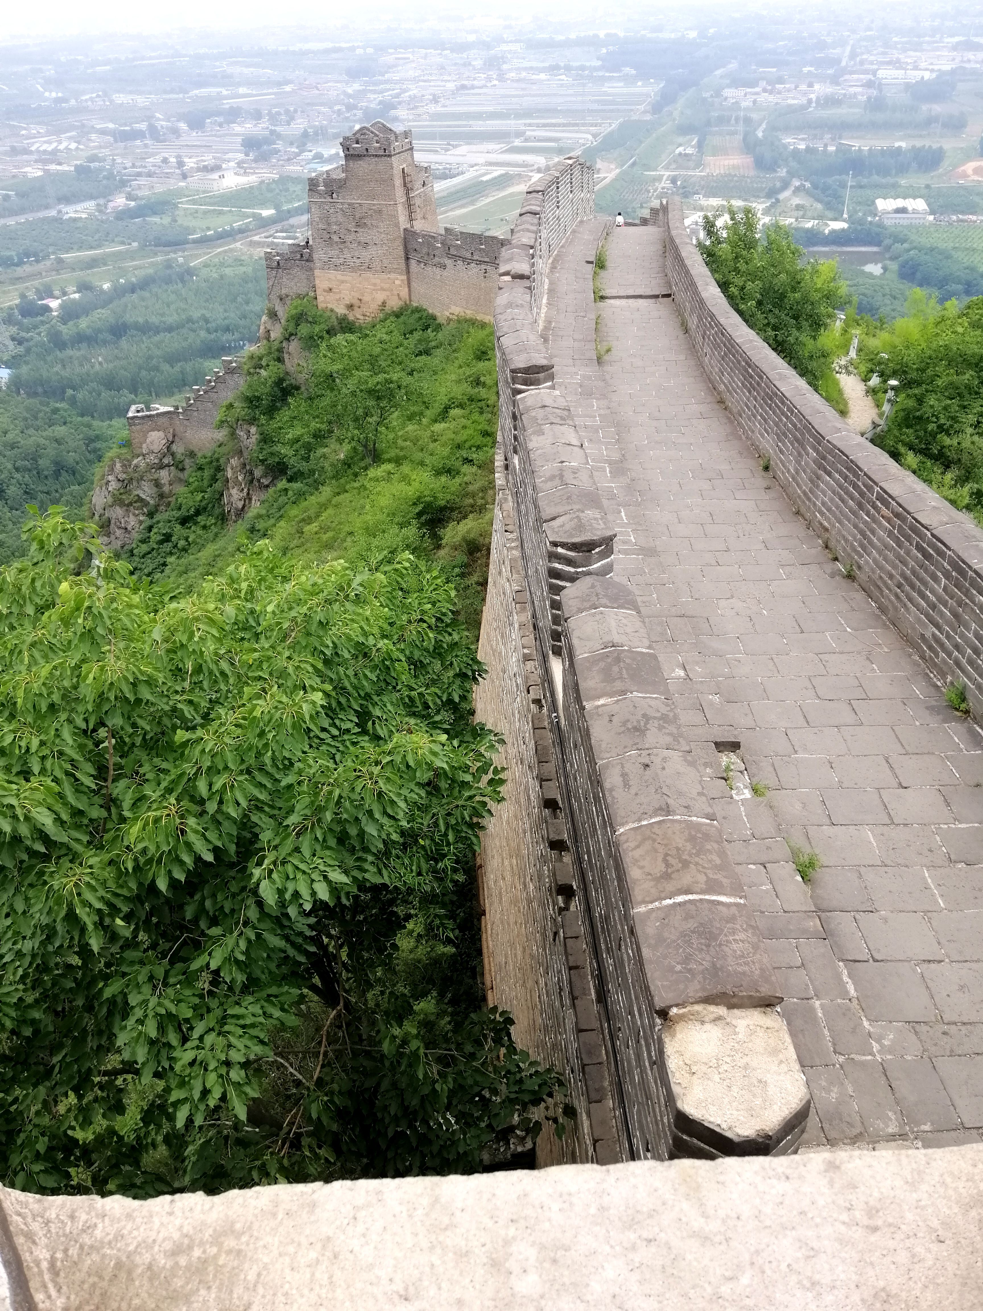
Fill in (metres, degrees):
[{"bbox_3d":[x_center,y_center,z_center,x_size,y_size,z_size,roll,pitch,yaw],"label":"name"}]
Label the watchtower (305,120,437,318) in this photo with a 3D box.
[{"bbox_3d":[-11.000,-41.100,92.000,9.000,15.800,9.000,11,37,20],"label":"watchtower"}]

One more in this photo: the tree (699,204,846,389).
[{"bbox_3d":[7.540,-9.280,26.300,3.700,4.900,3.600,7,36,15],"label":"tree"}]

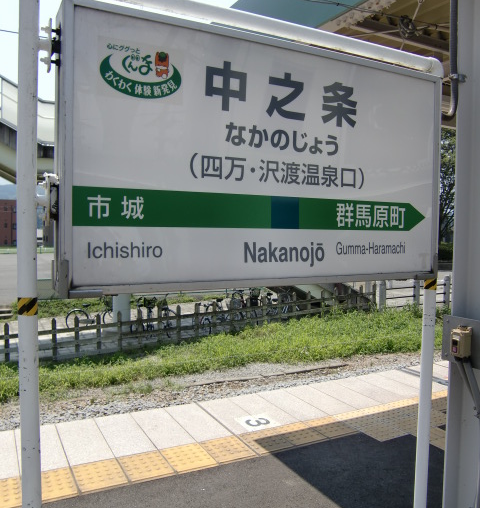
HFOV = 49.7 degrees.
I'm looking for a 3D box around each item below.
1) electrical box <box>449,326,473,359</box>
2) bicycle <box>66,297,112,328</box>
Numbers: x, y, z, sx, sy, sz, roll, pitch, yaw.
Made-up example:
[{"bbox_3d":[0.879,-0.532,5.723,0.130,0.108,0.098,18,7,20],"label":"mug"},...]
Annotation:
[{"bbox_3d":[0.981,0.393,2.290,0.076,0.112,0.052,-1,4,-28],"label":"electrical box"},{"bbox_3d":[-4.400,1.770,15.800,1.770,1.050,0.570,0,4,-21],"label":"bicycle"}]

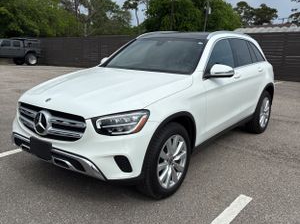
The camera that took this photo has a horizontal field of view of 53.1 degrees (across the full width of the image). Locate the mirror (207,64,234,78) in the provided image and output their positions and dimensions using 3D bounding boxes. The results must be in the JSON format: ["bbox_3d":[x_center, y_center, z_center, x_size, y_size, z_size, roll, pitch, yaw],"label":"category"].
[{"bbox_3d":[0.815,-0.462,3.406,0.270,0.165,0.170,11,16,36],"label":"mirror"}]

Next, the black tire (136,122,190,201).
[{"bbox_3d":[0.154,0.463,2.969,0.240,0.735,0.735,11,16,36],"label":"black tire"}]

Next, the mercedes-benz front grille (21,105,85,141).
[{"bbox_3d":[-0.951,0.081,2.723,1.030,0.230,0.140,11,16,36],"label":"mercedes-benz front grille"}]

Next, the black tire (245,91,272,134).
[{"bbox_3d":[1.895,0.002,5.207,0.240,0.735,0.735,11,16,36],"label":"black tire"}]

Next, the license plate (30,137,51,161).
[{"bbox_3d":[-0.995,0.335,2.736,0.330,0.158,0.025,11,16,36],"label":"license plate"}]

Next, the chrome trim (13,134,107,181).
[{"bbox_3d":[-0.945,0.378,2.830,1.310,0.280,0.220,11,16,36],"label":"chrome trim"}]

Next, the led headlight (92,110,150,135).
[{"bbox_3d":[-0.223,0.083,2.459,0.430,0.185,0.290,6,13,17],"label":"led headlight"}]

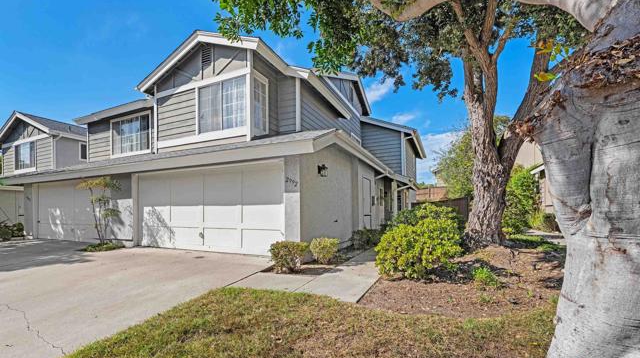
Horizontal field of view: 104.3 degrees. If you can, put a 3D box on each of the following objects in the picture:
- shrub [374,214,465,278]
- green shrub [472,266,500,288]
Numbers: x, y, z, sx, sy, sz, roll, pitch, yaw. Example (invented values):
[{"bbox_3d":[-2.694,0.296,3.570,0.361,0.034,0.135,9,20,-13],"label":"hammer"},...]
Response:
[{"bbox_3d":[1.743,1.194,4.400,1.430,1.000,1.280,0,-5,0],"label":"shrub"},{"bbox_3d":[2.209,1.307,3.300,0.340,0.280,0.320,0,-5,0],"label":"green shrub"}]

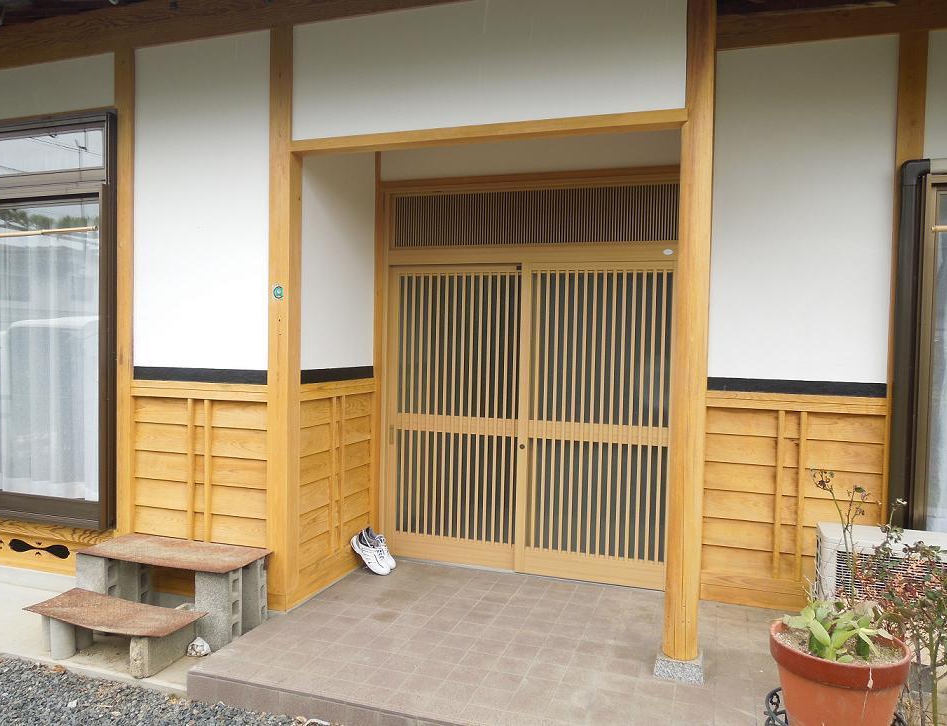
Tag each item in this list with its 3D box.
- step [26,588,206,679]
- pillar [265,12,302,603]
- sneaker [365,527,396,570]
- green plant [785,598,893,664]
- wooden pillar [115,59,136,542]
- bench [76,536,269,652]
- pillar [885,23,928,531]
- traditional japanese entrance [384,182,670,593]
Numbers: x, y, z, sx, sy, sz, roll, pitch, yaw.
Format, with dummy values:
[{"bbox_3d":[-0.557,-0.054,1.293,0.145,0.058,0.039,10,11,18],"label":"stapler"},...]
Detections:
[{"bbox_3d":[-1.666,1.254,3.255,0.813,0.195,0.299,2,2,18],"label":"step"},{"bbox_3d":[-0.952,-0.202,3.564,0.125,2.919,0.125,2,2,18],"label":"pillar"},{"bbox_3d":[-0.574,1.135,4.276,0.280,0.112,0.100,41,7,6],"label":"sneaker"},{"bbox_3d":[1.106,0.811,2.120,0.280,0.125,0.210,2,2,21],"label":"green plant"},{"bbox_3d":[-1.884,-0.237,3.877,0.128,2.877,0.128,2,2,18],"label":"wooden pillar"},{"bbox_3d":[-1.508,1.148,3.534,0.901,0.396,0.403,2,2,18],"label":"bench"},{"bbox_3d":[2.158,-0.168,3.548,0.128,2.919,0.128,2,2,18],"label":"pillar"},{"bbox_3d":[0.311,0.078,4.180,1.849,2.356,0.125,2,2,18],"label":"traditional japanese entrance"}]

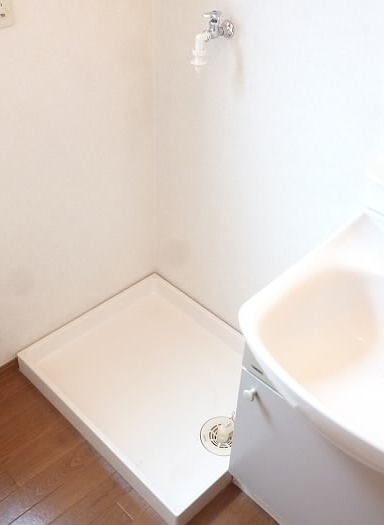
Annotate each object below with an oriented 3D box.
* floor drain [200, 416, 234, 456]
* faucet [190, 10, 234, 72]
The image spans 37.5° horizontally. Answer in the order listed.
[{"bbox_3d":[0.097,0.528,1.758,0.140,0.040,0.140,1,39,-1],"label":"floor drain"},{"bbox_3d":[0.049,-0.576,1.465,0.133,0.143,0.056,-31,49,-34],"label":"faucet"}]

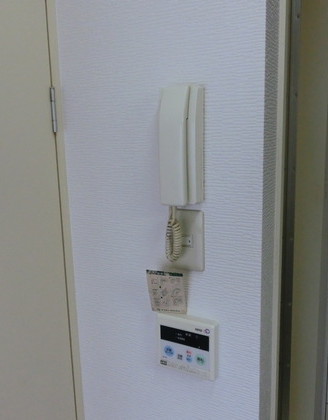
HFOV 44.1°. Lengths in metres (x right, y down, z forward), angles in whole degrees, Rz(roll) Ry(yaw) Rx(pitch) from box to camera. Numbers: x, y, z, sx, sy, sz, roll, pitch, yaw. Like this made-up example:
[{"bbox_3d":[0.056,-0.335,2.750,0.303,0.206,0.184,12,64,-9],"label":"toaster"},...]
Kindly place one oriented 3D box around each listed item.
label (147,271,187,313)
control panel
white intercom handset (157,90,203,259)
[{"bbox_3d":[0.007,0.168,0.816,0.077,0.095,0.008,3,24,20],"label":"label"},{"bbox_3d":[0.048,0.276,0.825,0.129,0.118,0.020,4,11,28],"label":"control panel"},{"bbox_3d":[0.034,-0.059,0.745,0.065,0.322,0.060,4,11,28],"label":"white intercom handset"}]

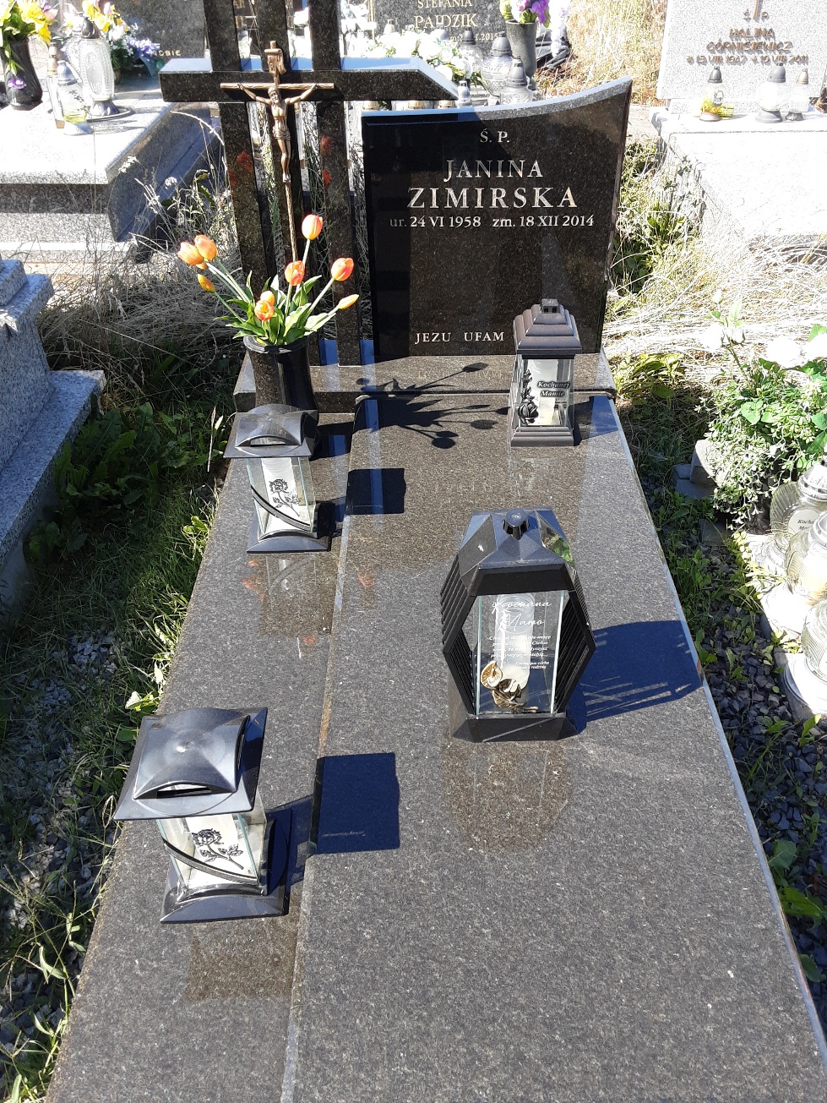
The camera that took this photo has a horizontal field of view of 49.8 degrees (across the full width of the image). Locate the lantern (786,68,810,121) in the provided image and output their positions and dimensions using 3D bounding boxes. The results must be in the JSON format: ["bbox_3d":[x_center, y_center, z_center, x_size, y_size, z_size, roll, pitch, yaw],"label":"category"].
[{"bbox_3d":[1.579,-1.886,3.677,0.094,0.186,0.094,-1,39,0],"label":"lantern"}]

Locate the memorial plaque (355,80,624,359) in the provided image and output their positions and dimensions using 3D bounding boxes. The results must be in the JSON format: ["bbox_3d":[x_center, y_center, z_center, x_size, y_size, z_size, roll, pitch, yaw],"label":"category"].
[{"bbox_3d":[0.192,-0.784,2.164,0.600,0.640,0.074,-1,39,0],"label":"memorial plaque"}]

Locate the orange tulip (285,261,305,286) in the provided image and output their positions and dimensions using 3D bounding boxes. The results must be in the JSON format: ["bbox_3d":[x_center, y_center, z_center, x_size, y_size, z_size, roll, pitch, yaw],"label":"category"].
[{"bbox_3d":[-0.225,-0.527,1.689,0.045,0.060,0.045,4,61,-3],"label":"orange tulip"}]

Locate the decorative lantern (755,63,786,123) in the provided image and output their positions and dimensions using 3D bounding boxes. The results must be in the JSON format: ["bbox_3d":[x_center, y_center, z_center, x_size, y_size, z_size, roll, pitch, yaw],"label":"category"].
[{"bbox_3d":[1.470,-1.887,3.666,0.119,0.205,0.119,-1,39,0],"label":"decorative lantern"}]

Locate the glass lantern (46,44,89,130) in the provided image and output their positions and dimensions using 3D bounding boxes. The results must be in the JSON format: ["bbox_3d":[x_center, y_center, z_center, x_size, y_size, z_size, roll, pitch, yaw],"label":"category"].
[{"bbox_3d":[-1.544,-2.052,3.944,0.150,0.310,0.130,-4,39,-3],"label":"glass lantern"}]

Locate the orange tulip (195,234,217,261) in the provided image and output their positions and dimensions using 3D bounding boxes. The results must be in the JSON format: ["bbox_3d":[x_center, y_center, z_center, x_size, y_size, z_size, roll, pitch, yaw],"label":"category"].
[{"bbox_3d":[-0.420,-0.616,1.808,0.045,0.060,0.045,-32,27,24],"label":"orange tulip"}]

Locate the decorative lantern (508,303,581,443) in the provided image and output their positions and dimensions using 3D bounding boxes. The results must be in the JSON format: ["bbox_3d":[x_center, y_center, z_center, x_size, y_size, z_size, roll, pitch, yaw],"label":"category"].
[{"bbox_3d":[0.289,-0.403,1.970,0.141,0.315,0.143,-1,39,0],"label":"decorative lantern"}]

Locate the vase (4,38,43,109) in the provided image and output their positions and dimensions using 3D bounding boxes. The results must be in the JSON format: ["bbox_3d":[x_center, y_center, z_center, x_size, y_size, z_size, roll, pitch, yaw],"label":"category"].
[{"bbox_3d":[-1.885,-2.303,4.279,0.172,0.285,0.172,-1,39,1],"label":"vase"}]

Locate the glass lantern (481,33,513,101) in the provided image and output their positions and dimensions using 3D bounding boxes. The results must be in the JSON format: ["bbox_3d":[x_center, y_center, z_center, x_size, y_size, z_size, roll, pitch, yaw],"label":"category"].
[{"bbox_3d":[0.404,-2.303,4.214,0.158,0.270,0.158,-1,39,1],"label":"glass lantern"}]

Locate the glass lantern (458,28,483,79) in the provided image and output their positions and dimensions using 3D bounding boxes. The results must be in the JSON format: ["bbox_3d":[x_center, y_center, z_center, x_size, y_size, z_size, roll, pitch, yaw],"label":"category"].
[{"bbox_3d":[0.268,-2.372,4.256,0.125,0.217,0.125,-1,39,0],"label":"glass lantern"}]

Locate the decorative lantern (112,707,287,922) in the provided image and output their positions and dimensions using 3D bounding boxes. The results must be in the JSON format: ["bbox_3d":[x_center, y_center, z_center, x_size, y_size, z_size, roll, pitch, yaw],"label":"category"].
[{"bbox_3d":[-0.266,0.336,1.167,0.166,0.268,0.166,-5,39,0],"label":"decorative lantern"}]

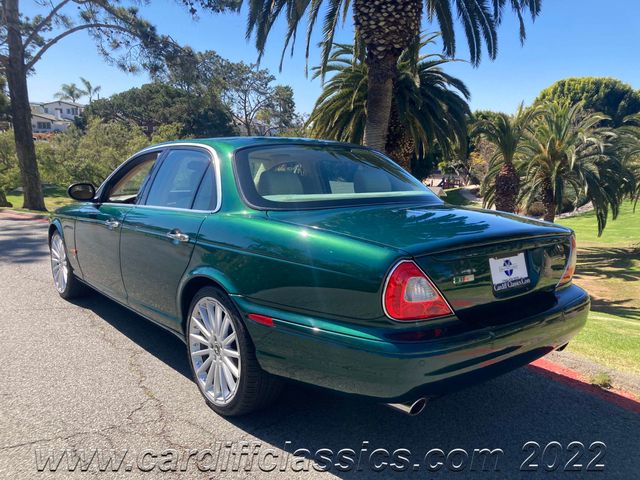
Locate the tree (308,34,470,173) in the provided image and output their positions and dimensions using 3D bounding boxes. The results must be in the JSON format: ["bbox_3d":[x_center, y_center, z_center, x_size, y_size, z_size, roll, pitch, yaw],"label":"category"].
[{"bbox_3d":[2.685,-4.346,20.000,6.300,7.200,6.300,1,7,0],"label":"tree"}]

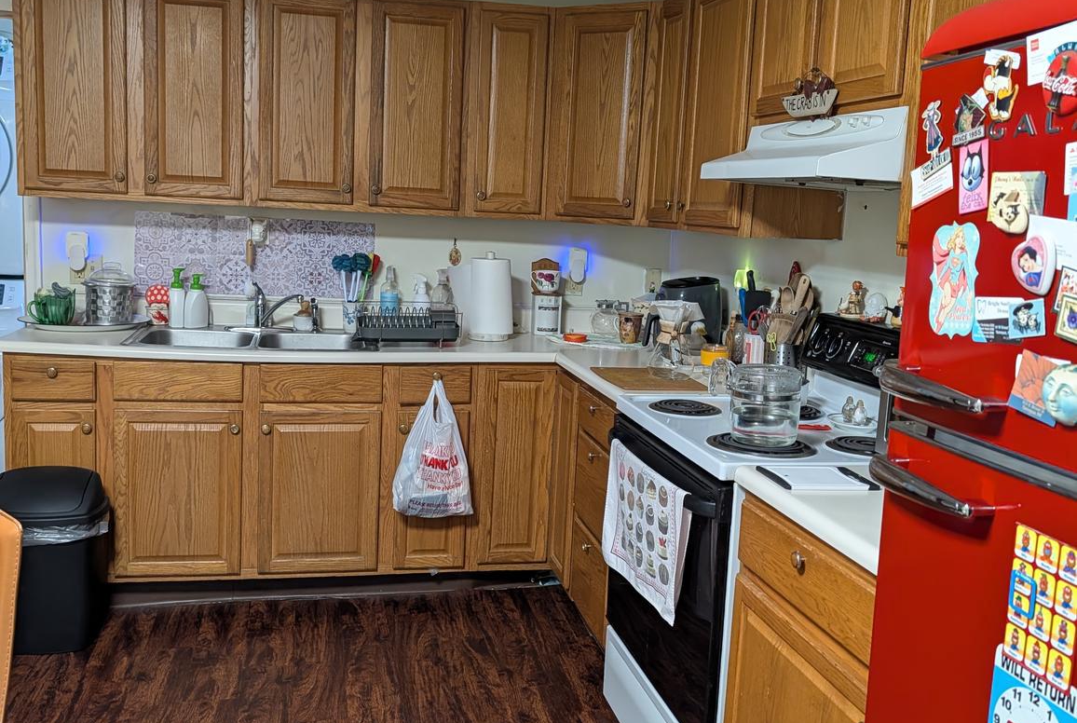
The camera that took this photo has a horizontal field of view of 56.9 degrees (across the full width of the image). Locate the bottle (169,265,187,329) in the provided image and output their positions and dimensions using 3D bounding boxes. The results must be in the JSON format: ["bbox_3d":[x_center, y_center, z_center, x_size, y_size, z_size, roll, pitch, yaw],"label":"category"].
[{"bbox_3d":[-1.382,-0.244,3.800,0.065,0.234,0.060,3,9,6],"label":"bottle"}]

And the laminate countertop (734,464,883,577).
[{"bbox_3d":[0.798,0.300,1.855,0.644,0.040,0.652,0,10,-13],"label":"laminate countertop"}]

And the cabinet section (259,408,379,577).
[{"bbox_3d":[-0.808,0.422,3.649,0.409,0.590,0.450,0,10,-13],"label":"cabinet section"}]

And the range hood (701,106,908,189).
[{"bbox_3d":[0.734,-0.507,2.413,0.485,0.155,0.755,0,10,-13],"label":"range hood"}]

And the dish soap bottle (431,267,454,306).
[{"bbox_3d":[-0.390,-0.266,4.030,0.080,0.221,0.080,0,10,-13],"label":"dish soap bottle"}]

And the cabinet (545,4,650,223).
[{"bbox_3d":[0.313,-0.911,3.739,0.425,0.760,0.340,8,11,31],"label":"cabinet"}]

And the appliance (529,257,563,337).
[{"bbox_3d":[0.021,-0.265,4.005,0.133,0.311,0.120,0,10,-13],"label":"appliance"}]

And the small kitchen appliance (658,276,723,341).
[{"bbox_3d":[0.527,-0.137,3.481,0.270,0.255,0.190,-7,14,-44],"label":"small kitchen appliance"}]

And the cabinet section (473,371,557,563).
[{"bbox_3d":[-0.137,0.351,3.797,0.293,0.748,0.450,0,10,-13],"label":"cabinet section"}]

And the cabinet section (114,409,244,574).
[{"bbox_3d":[-1.260,0.394,3.579,0.410,0.600,0.550,0,10,-13],"label":"cabinet section"}]

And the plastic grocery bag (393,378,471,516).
[{"bbox_3d":[-0.362,0.294,3.407,0.270,0.475,0.140,0,10,-13],"label":"plastic grocery bag"}]

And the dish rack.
[{"bbox_3d":[-0.470,-0.142,3.594,0.375,0.140,0.310,0,10,-13],"label":"dish rack"}]

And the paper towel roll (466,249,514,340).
[{"bbox_3d":[-0.186,-0.257,3.837,0.163,0.334,0.163,2,9,0],"label":"paper towel roll"}]

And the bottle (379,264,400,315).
[{"bbox_3d":[-0.572,-0.244,3.817,0.068,0.256,0.068,0,10,-13],"label":"bottle"}]

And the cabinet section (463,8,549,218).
[{"bbox_3d":[-0.150,-0.935,3.792,0.309,0.755,0.320,0,10,-13],"label":"cabinet section"}]

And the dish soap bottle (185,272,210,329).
[{"bbox_3d":[-1.311,-0.232,3.818,0.090,0.211,0.060,3,9,1],"label":"dish soap bottle"}]

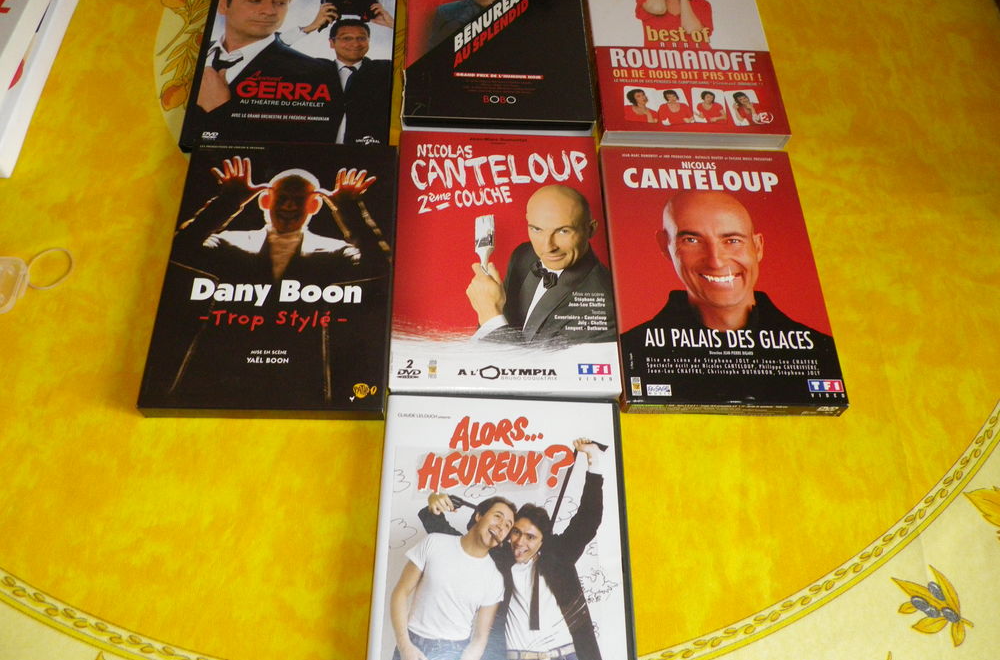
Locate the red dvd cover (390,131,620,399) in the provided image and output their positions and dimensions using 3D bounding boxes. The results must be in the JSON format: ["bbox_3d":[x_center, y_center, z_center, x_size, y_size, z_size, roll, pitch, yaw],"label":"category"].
[{"bbox_3d":[0.001,-0.046,0.523,0.136,0.015,0.193,1,61,-4],"label":"red dvd cover"}]

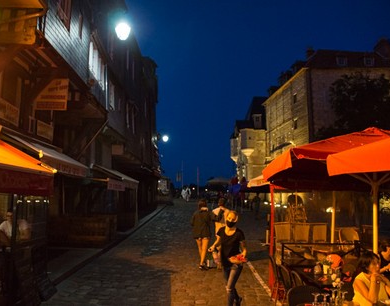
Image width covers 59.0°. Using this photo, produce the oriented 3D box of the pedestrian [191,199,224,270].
[{"bbox_3d":[0.280,1.830,7.800,0.620,1.580,0.360,0,-6,-1],"label":"pedestrian"}]

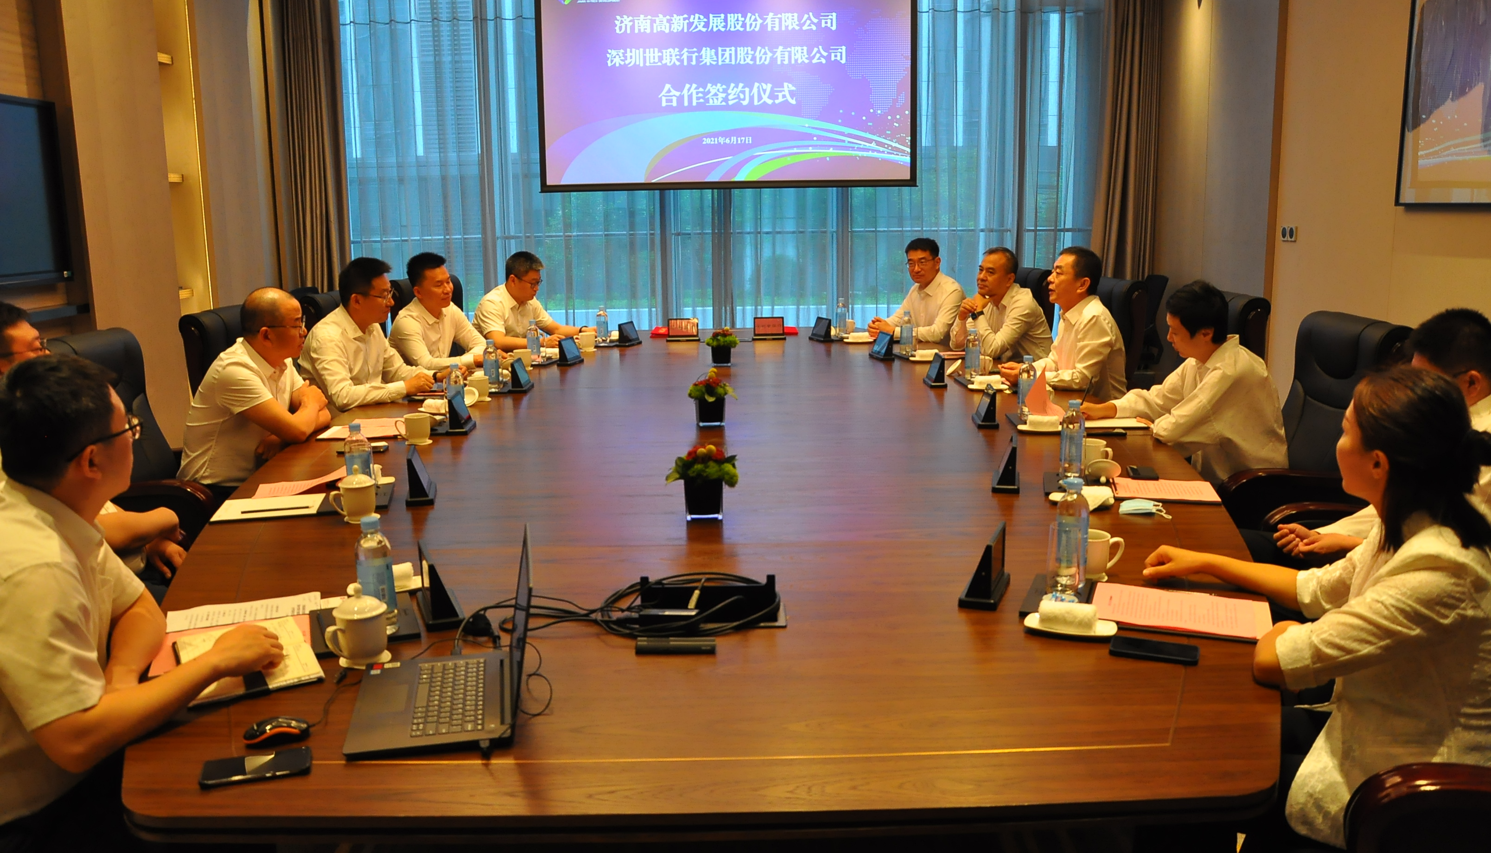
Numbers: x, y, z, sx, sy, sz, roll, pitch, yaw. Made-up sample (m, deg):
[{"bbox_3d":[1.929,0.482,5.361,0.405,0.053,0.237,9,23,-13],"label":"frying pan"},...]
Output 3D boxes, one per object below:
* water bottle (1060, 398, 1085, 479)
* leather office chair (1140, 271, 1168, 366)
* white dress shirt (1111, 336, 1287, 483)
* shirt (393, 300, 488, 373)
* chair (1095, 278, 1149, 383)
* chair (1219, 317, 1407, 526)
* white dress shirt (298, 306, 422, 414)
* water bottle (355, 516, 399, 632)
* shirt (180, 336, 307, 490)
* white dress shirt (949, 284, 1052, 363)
[{"bbox_3d":[0.909,0.032,3.102,0.066,0.217,0.066,-1,11,0],"label":"water bottle"},{"bbox_3d":[2.375,-0.344,6.766,0.620,1.060,0.620,-1,11,-3],"label":"leather office chair"},{"bbox_3d":[1.487,-0.032,3.650,0.470,0.520,0.480,1,11,7],"label":"white dress shirt"},{"bbox_3d":[-1.482,-0.365,5.350,0.420,0.560,0.480,5,12,29],"label":"shirt"},{"bbox_3d":[1.528,-0.103,5.333,0.700,1.160,0.660,-3,11,-11],"label":"chair"},{"bbox_3d":[1.654,0.246,3.537,0.670,1.155,0.660,-1,11,0],"label":"chair"},{"bbox_3d":[-1.643,-0.204,4.763,0.470,0.595,0.500,3,12,17],"label":"white dress shirt"},{"bbox_3d":[-0.653,0.263,1.976,0.066,0.217,0.066,-1,11,0],"label":"water bottle"},{"bbox_3d":[-1.708,-0.042,3.830,0.380,0.530,0.460,1,11,7],"label":"shirt"},{"bbox_3d":[1.355,-0.454,5.775,0.514,0.573,0.514,-5,12,-20],"label":"white dress shirt"}]

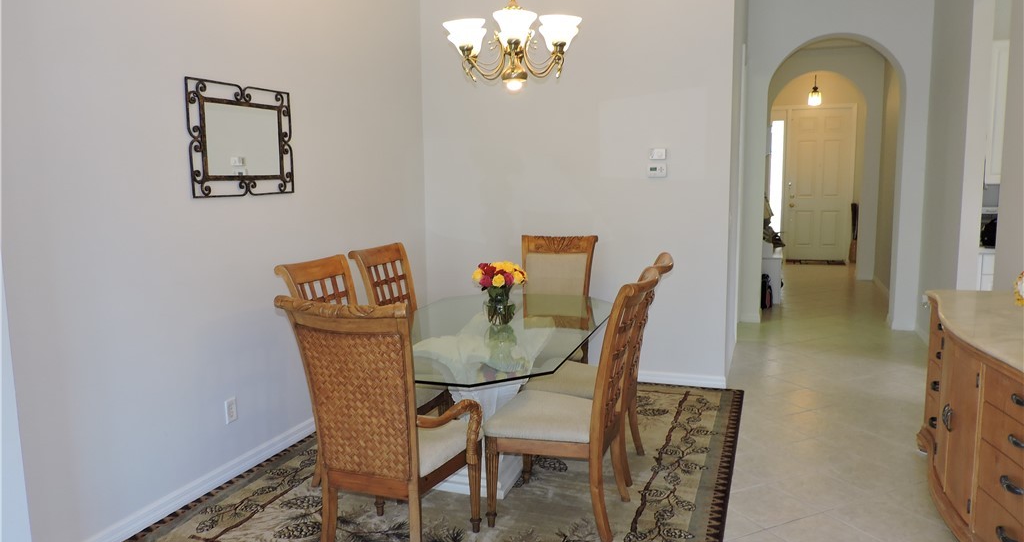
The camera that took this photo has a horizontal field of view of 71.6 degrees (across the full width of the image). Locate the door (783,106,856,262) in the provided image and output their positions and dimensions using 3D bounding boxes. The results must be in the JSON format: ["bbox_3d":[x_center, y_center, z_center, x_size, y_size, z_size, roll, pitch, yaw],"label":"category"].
[{"bbox_3d":[5.098,-1.405,11.751,1.000,2.480,0.090,2,8,20],"label":"door"}]

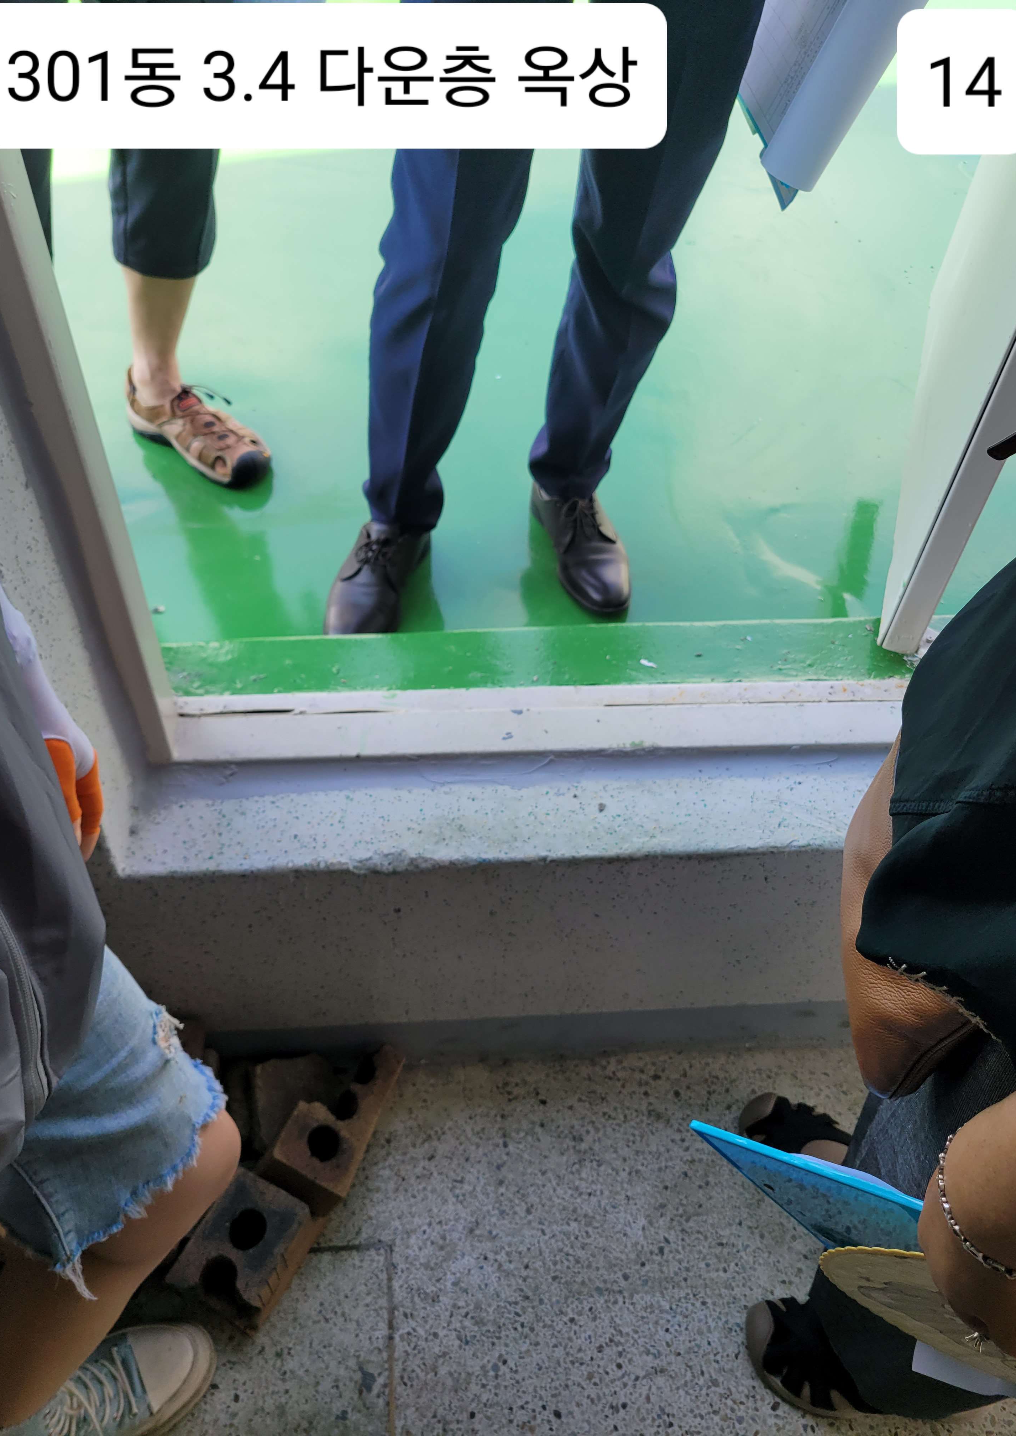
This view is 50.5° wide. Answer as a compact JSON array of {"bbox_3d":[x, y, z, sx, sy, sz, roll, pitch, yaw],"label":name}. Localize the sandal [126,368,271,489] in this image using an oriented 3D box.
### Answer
[{"bbox_3d":[-0.523,-0.498,1.779,0.305,0.100,0.108,34,55,24],"label":"sandal"}]

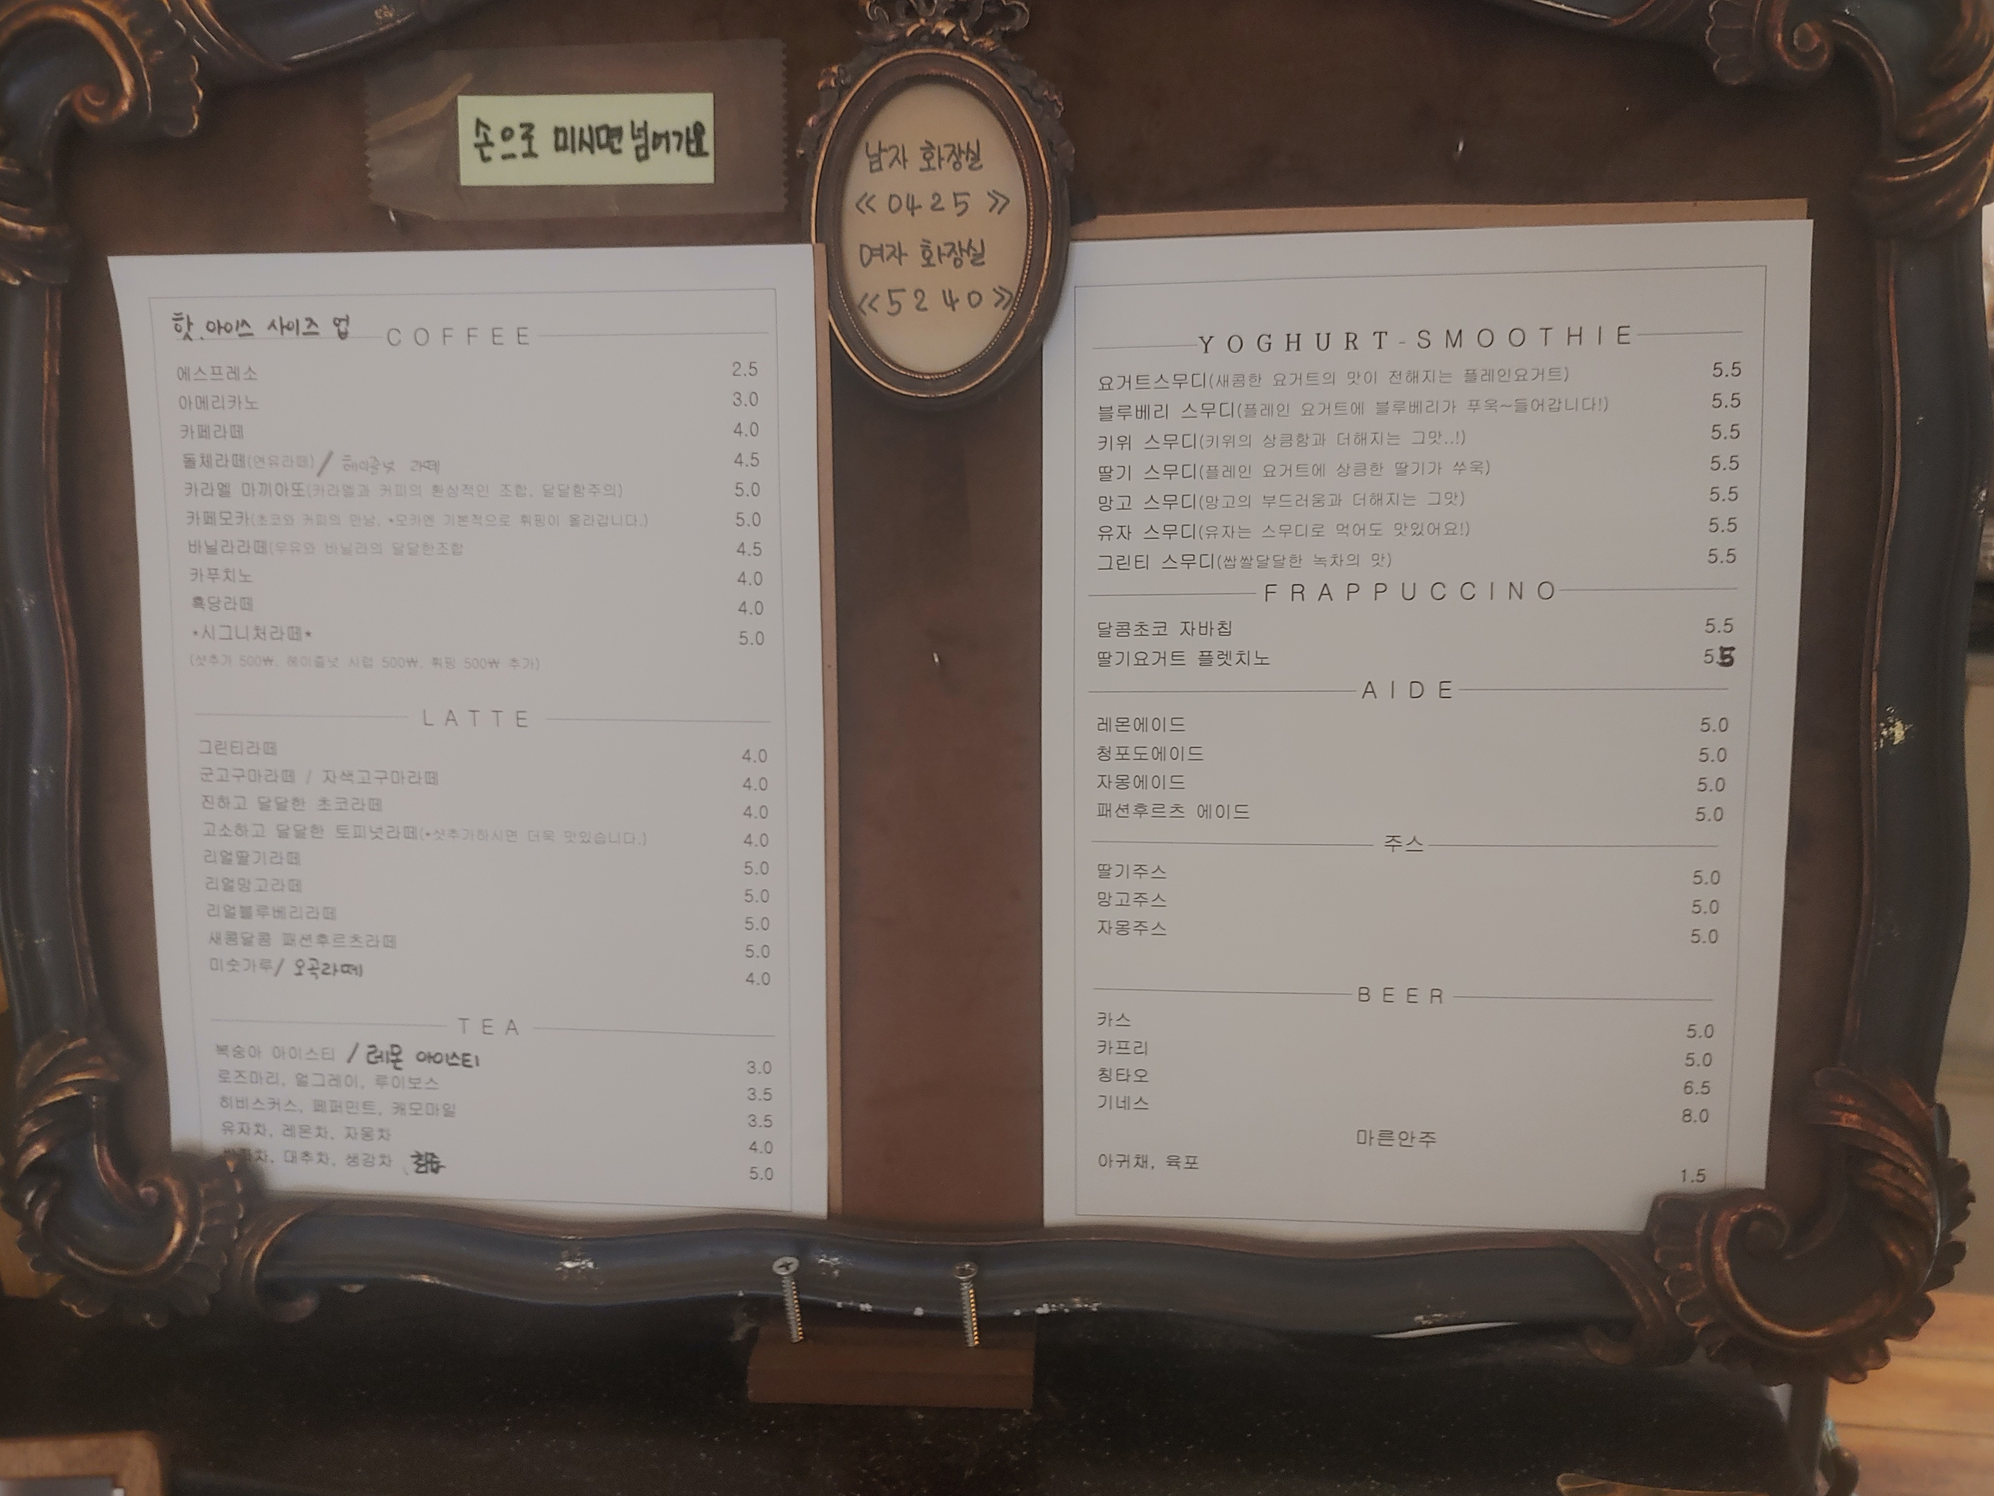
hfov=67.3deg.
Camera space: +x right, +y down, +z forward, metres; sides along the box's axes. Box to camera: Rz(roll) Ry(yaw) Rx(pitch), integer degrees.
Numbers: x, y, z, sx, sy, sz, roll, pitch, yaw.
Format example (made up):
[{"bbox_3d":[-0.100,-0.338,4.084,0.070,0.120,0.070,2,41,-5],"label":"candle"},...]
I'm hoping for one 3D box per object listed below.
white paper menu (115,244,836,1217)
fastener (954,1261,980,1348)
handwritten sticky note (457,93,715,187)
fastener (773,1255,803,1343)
[{"bbox_3d":[-0.157,0.003,0.452,0.210,0.297,0.004,0,6,5],"label":"white paper menu"},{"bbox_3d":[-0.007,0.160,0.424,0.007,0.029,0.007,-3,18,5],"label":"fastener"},{"bbox_3d":[-0.120,-0.177,0.435,0.076,0.025,0.002,1,6,5],"label":"handwritten sticky note"},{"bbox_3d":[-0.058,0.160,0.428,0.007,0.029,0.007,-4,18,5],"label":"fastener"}]

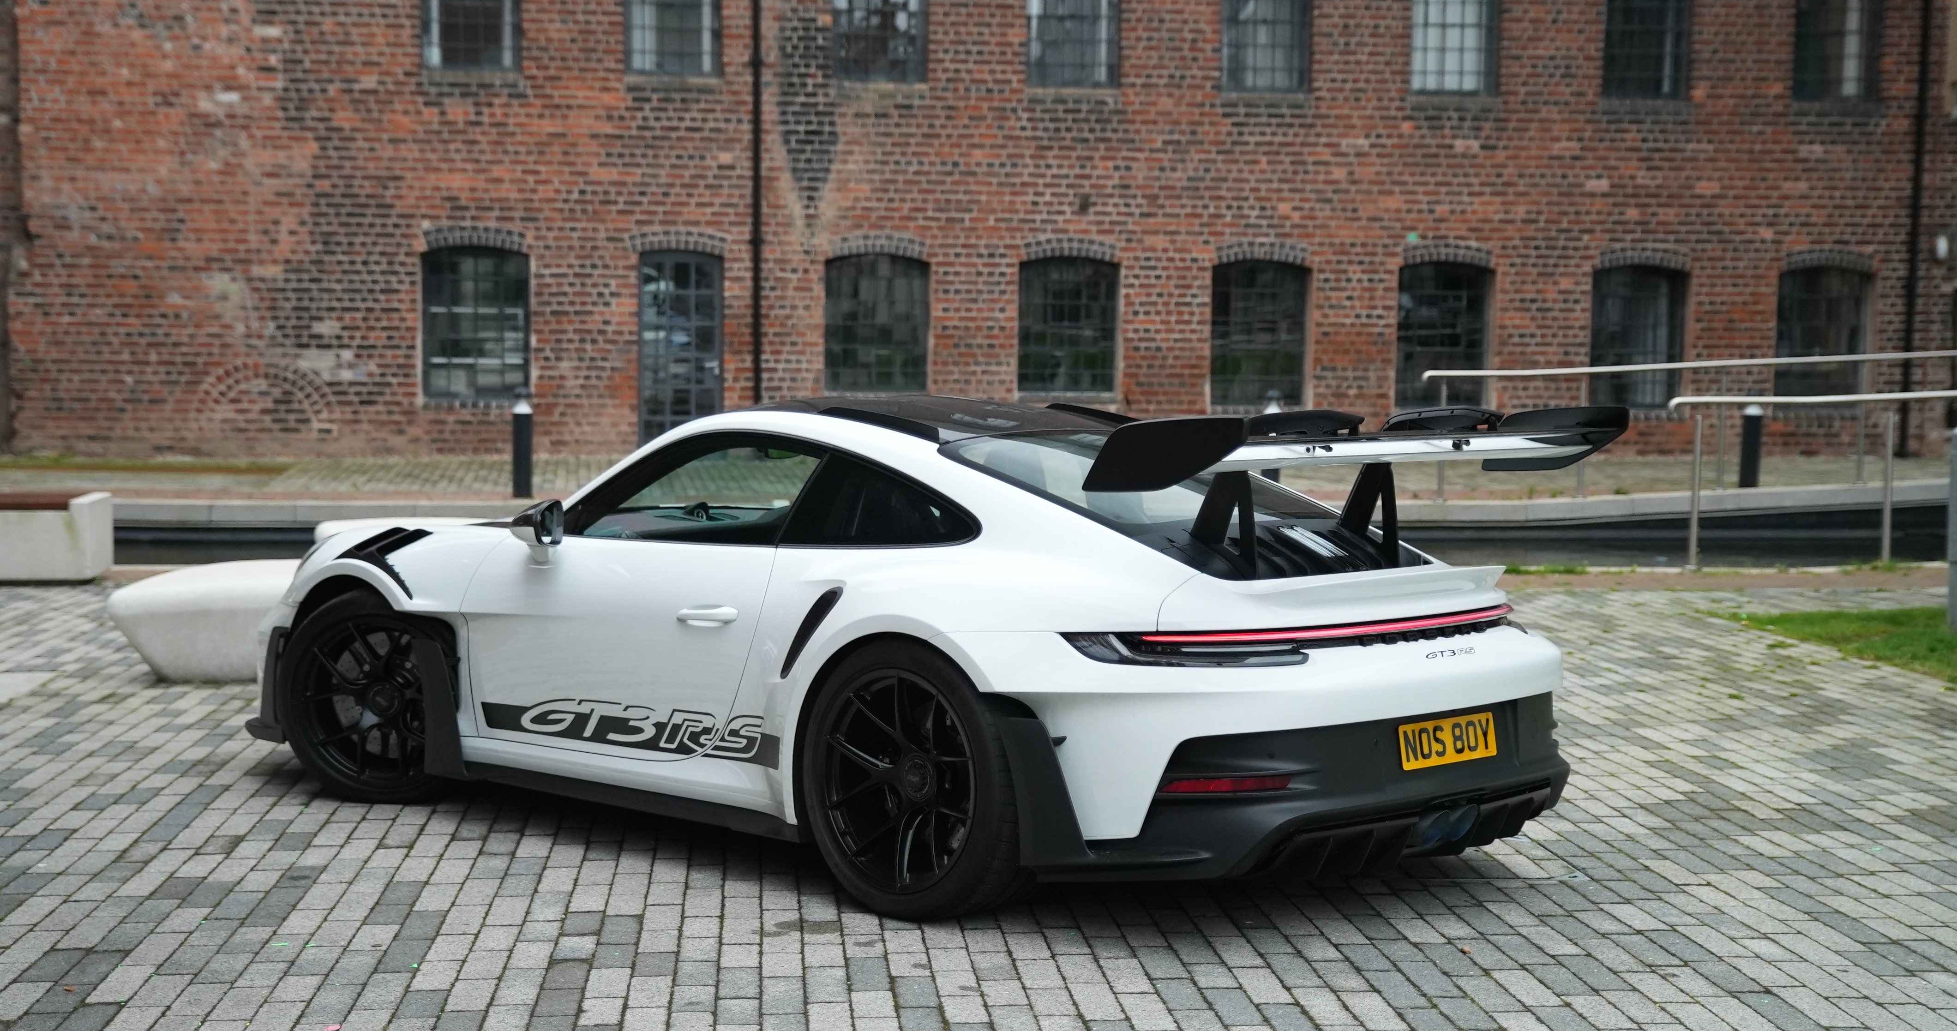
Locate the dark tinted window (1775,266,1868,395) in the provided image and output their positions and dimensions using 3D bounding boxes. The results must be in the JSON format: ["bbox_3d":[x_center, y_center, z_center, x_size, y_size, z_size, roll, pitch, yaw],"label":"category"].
[{"bbox_3d":[9.164,-1.944,29.616,1.008,1.534,0.150,0,4,-7],"label":"dark tinted window"}]

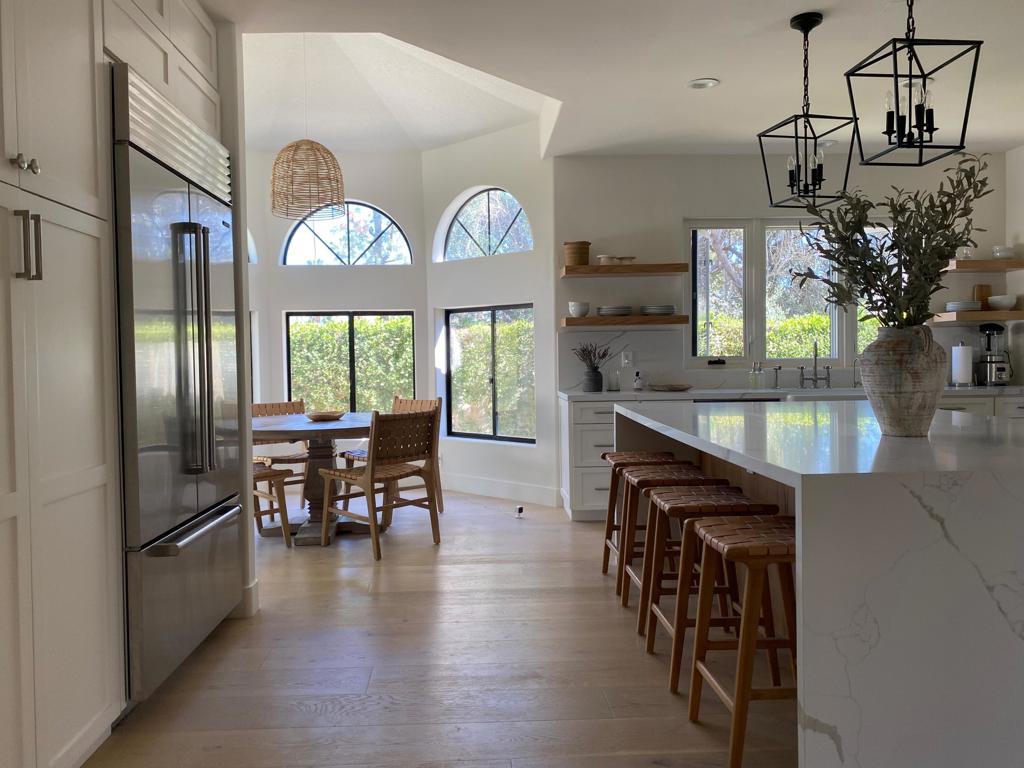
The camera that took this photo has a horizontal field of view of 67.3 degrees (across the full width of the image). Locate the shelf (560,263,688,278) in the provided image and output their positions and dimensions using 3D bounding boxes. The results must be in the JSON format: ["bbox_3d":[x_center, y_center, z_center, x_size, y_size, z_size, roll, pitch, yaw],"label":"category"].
[{"bbox_3d":[0.857,-0.864,5.880,0.920,0.065,0.295,-1,2,-3],"label":"shelf"}]

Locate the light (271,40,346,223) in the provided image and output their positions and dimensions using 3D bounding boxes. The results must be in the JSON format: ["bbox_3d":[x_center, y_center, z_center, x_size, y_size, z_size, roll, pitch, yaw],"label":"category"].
[{"bbox_3d":[-1.406,-1.802,5.259,0.500,1.300,0.500,-1,2,-3],"label":"light"}]

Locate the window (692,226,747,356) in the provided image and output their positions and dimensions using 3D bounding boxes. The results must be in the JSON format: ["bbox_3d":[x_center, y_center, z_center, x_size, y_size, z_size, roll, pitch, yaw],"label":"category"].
[{"bbox_3d":[1.639,-0.723,6.098,0.452,1.055,0.100,-1,2,-3],"label":"window"}]

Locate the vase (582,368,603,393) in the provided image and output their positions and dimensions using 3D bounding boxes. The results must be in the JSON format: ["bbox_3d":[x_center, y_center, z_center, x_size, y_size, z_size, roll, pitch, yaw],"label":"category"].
[{"bbox_3d":[0.599,-0.032,5.725,0.143,0.174,0.143,-1,2,-3],"label":"vase"}]

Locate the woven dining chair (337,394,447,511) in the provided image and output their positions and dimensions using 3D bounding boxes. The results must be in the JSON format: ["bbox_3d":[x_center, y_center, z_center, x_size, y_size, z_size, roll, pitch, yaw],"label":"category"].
[{"bbox_3d":[-0.920,0.556,5.889,0.520,0.880,0.580,1,3,39],"label":"woven dining chair"}]

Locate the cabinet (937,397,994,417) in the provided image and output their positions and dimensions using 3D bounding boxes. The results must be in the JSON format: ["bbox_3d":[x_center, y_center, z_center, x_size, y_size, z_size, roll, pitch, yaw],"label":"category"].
[{"bbox_3d":[3.242,0.502,5.986,0.660,0.880,0.610,-1,2,-3],"label":"cabinet"}]

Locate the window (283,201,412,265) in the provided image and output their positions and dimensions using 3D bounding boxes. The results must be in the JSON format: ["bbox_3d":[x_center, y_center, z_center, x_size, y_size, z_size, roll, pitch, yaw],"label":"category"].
[{"bbox_3d":[-1.496,-1.375,7.035,1.190,0.585,0.100,-1,2,-3],"label":"window"}]

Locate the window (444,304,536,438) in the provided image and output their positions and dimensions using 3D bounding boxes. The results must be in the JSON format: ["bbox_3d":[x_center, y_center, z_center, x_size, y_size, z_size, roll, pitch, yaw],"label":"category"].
[{"bbox_3d":[-0.160,-0.085,6.790,1.170,1.190,0.100,1,3,42],"label":"window"}]

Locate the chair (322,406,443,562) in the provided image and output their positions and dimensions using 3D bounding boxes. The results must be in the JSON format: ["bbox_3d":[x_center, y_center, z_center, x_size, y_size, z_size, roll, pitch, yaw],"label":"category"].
[{"bbox_3d":[-0.849,0.590,4.914,0.580,0.880,0.520,1,3,42],"label":"chair"}]

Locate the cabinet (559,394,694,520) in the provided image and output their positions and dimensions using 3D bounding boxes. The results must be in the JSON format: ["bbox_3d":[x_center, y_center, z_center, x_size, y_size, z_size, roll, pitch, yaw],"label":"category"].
[{"bbox_3d":[0.850,0.527,5.870,0.910,0.900,0.610,-1,2,-3],"label":"cabinet"}]

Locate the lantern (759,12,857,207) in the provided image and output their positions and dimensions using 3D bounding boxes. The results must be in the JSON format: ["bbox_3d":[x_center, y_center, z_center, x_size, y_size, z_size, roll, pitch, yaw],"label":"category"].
[{"bbox_3d":[1.387,-1.279,3.623,0.318,0.855,0.318,-1,2,-12],"label":"lantern"}]

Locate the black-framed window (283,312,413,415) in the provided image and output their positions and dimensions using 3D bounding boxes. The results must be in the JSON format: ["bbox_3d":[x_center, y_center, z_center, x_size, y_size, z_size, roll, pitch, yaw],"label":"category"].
[{"bbox_3d":[-1.503,-0.084,7.247,1.200,1.190,0.100,-1,2,-3],"label":"black-framed window"}]

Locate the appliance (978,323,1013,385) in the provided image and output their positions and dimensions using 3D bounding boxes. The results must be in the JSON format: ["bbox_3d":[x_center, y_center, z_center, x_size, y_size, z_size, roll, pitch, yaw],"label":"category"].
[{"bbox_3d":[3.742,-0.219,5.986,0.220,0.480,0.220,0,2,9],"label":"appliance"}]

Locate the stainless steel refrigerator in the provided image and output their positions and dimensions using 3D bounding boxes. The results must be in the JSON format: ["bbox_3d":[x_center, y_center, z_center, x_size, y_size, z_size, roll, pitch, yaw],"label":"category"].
[{"bbox_3d":[-1.538,0.025,3.026,0.660,2.130,1.050,-1,2,-3],"label":"stainless steel refrigerator"}]

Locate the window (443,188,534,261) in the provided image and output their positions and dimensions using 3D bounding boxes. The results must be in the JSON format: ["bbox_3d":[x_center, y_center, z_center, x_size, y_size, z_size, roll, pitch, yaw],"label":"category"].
[{"bbox_3d":[-0.176,-1.399,6.744,1.160,0.600,0.100,1,3,42],"label":"window"}]

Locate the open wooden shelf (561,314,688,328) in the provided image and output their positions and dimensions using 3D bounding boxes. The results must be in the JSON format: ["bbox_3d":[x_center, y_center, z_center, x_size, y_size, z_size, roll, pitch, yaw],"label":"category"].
[{"bbox_3d":[0.862,-0.480,5.894,0.920,0.063,0.295,-1,2,-3],"label":"open wooden shelf"}]

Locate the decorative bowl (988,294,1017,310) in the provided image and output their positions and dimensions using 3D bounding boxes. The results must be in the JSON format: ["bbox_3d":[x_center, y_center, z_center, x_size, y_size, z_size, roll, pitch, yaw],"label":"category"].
[{"bbox_3d":[3.834,-0.622,6.011,0.190,0.126,0.190,-1,2,0],"label":"decorative bowl"}]

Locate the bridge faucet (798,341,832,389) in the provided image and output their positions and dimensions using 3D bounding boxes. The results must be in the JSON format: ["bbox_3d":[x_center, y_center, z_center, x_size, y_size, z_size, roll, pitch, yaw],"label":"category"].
[{"bbox_3d":[2.349,-0.150,5.890,0.265,0.360,0.230,-1,2,-3],"label":"bridge faucet"}]

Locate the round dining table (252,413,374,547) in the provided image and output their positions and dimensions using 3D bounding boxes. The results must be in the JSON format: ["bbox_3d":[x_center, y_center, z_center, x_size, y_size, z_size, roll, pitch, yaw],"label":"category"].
[{"bbox_3d":[-1.298,0.631,5.223,1.385,0.762,1.385,-1,2,-3],"label":"round dining table"}]

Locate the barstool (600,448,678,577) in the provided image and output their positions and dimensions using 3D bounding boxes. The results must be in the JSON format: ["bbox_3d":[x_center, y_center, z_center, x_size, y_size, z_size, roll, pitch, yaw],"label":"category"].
[{"bbox_3d":[0.701,0.706,3.973,0.420,0.654,0.420,-1,2,-3],"label":"barstool"}]

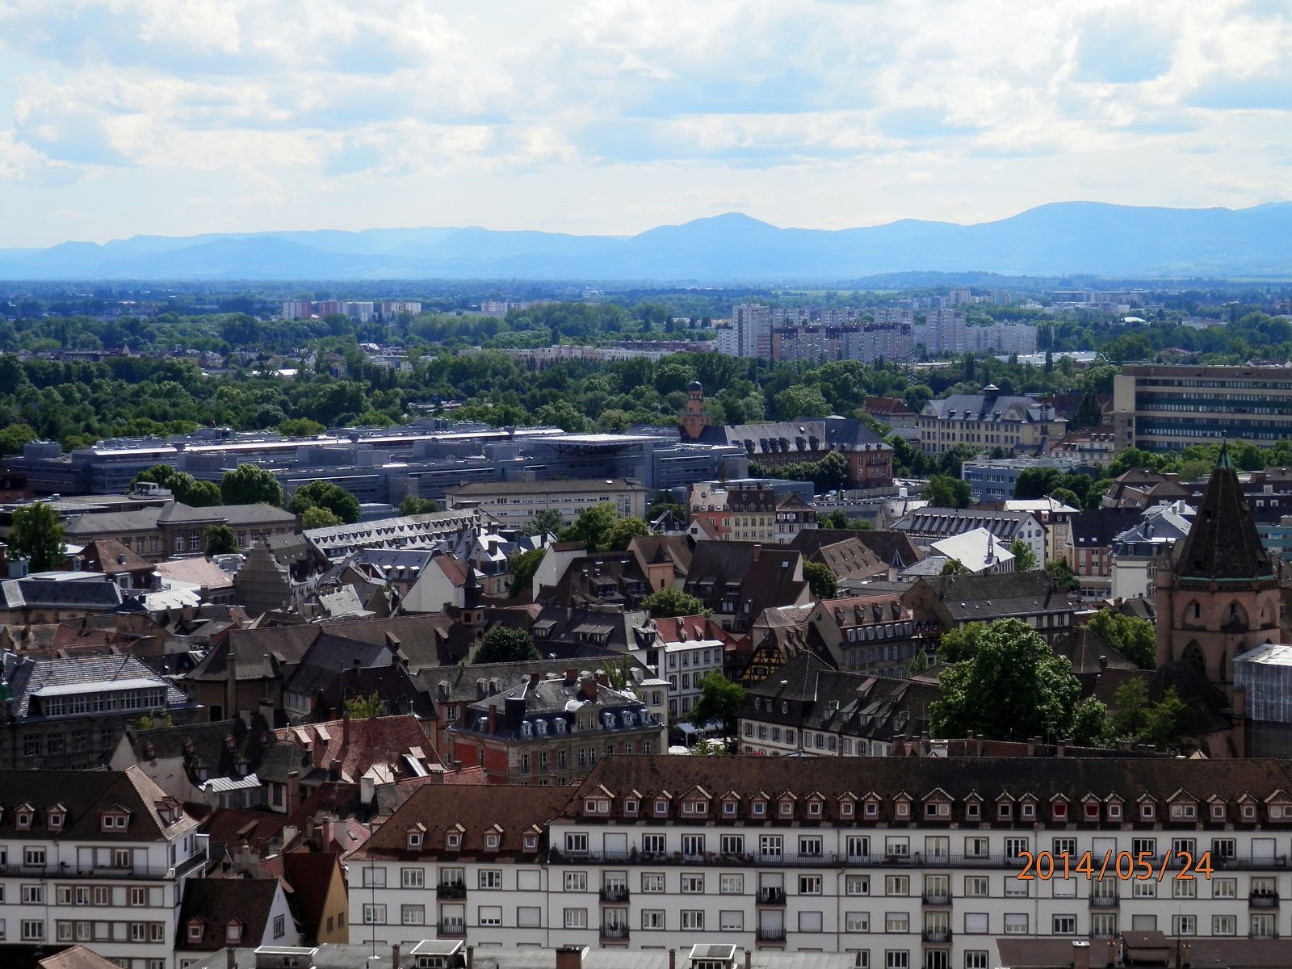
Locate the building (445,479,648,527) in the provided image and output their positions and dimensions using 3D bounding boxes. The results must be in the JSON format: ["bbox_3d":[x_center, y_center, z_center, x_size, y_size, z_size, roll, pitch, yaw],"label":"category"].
[{"bbox_3d":[-25.750,6.190,842.450,49.000,13.800,13.500,-1,4,-17],"label":"building"}]

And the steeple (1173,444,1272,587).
[{"bbox_3d":[71.600,3.040,406.800,12.200,16.480,12.200,0,4,-1],"label":"steeple"}]

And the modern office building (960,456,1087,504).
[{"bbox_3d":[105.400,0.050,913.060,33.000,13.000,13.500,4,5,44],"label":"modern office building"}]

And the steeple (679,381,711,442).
[{"bbox_3d":[15.030,-22.540,1008.590,8.800,18.140,8.800,-3,5,-37],"label":"steeple"}]

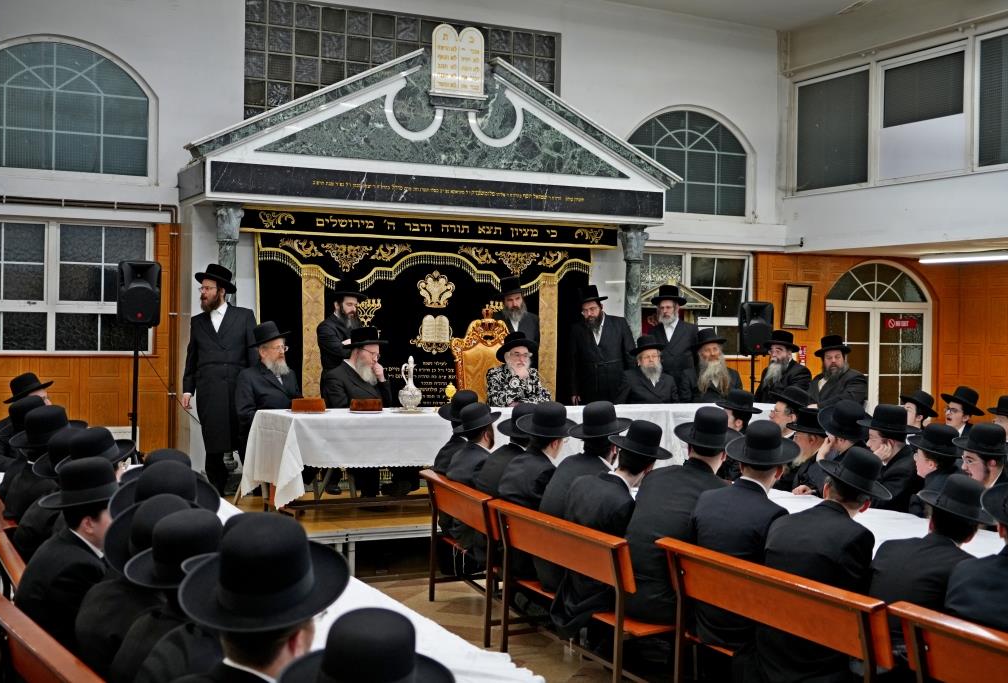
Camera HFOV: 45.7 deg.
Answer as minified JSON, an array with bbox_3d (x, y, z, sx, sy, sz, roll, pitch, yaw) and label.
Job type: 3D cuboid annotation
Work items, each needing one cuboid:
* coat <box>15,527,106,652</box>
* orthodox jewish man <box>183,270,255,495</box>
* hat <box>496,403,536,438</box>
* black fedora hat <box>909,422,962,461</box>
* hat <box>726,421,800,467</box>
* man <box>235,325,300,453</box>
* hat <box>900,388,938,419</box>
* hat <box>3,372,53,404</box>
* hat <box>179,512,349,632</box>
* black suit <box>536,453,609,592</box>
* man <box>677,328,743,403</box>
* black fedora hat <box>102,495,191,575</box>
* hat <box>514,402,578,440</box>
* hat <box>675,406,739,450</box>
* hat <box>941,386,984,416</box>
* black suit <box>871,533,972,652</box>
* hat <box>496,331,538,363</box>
[{"bbox_3d":[-1.440,1.010,4.150,0.540,0.770,0.480,0,1,-32],"label":"coat"},{"bbox_3d":[-2.246,0.323,9.400,0.600,1.850,0.400,1,1,0],"label":"orthodox jewish man"},{"bbox_3d":[0.135,0.439,6.839,0.345,0.130,0.365,1,14,14],"label":"hat"},{"bbox_3d":[2.230,0.515,6.120,0.350,0.150,0.320,13,7,31],"label":"black fedora hat"},{"bbox_3d":[1.145,0.452,5.270,0.330,0.145,0.360,1,11,19],"label":"hat"},{"bbox_3d":[-1.870,0.530,9.700,0.680,1.350,0.560,2,2,44],"label":"man"},{"bbox_3d":[3.203,0.477,9.200,0.360,0.145,0.330,25,3,5],"label":"hat"},{"bbox_3d":[-3.418,0.319,8.544,0.365,0.130,0.345,-25,7,-23],"label":"hat"},{"bbox_3d":[-0.487,0.470,2.420,0.330,0.145,0.360,-6,12,1],"label":"hat"},{"bbox_3d":[0.440,1.020,6.600,0.560,0.840,0.500,0,1,-36],"label":"black suit"},{"bbox_3d":[1.940,0.580,10.850,0.600,1.390,0.800,1,1,-14],"label":"man"},{"bbox_3d":[-1.037,0.593,3.650,0.365,0.130,0.335,-14,32,-34],"label":"black fedora hat"},{"bbox_3d":[0.246,0.469,7.000,0.365,0.130,0.335,3,6,0],"label":"hat"},{"bbox_3d":[0.953,0.403,5.560,0.320,0.150,0.350,1,11,14],"label":"hat"},{"bbox_3d":[3.415,0.443,8.900,0.355,0.140,0.325,25,-2,-19],"label":"hat"},{"bbox_3d":[1.530,1.060,4.380,0.480,0.690,0.460,2,2,45],"label":"black suit"},{"bbox_3d":[0.110,0.045,9.750,0.330,0.145,0.360,-7,-12,-2],"label":"hat"}]

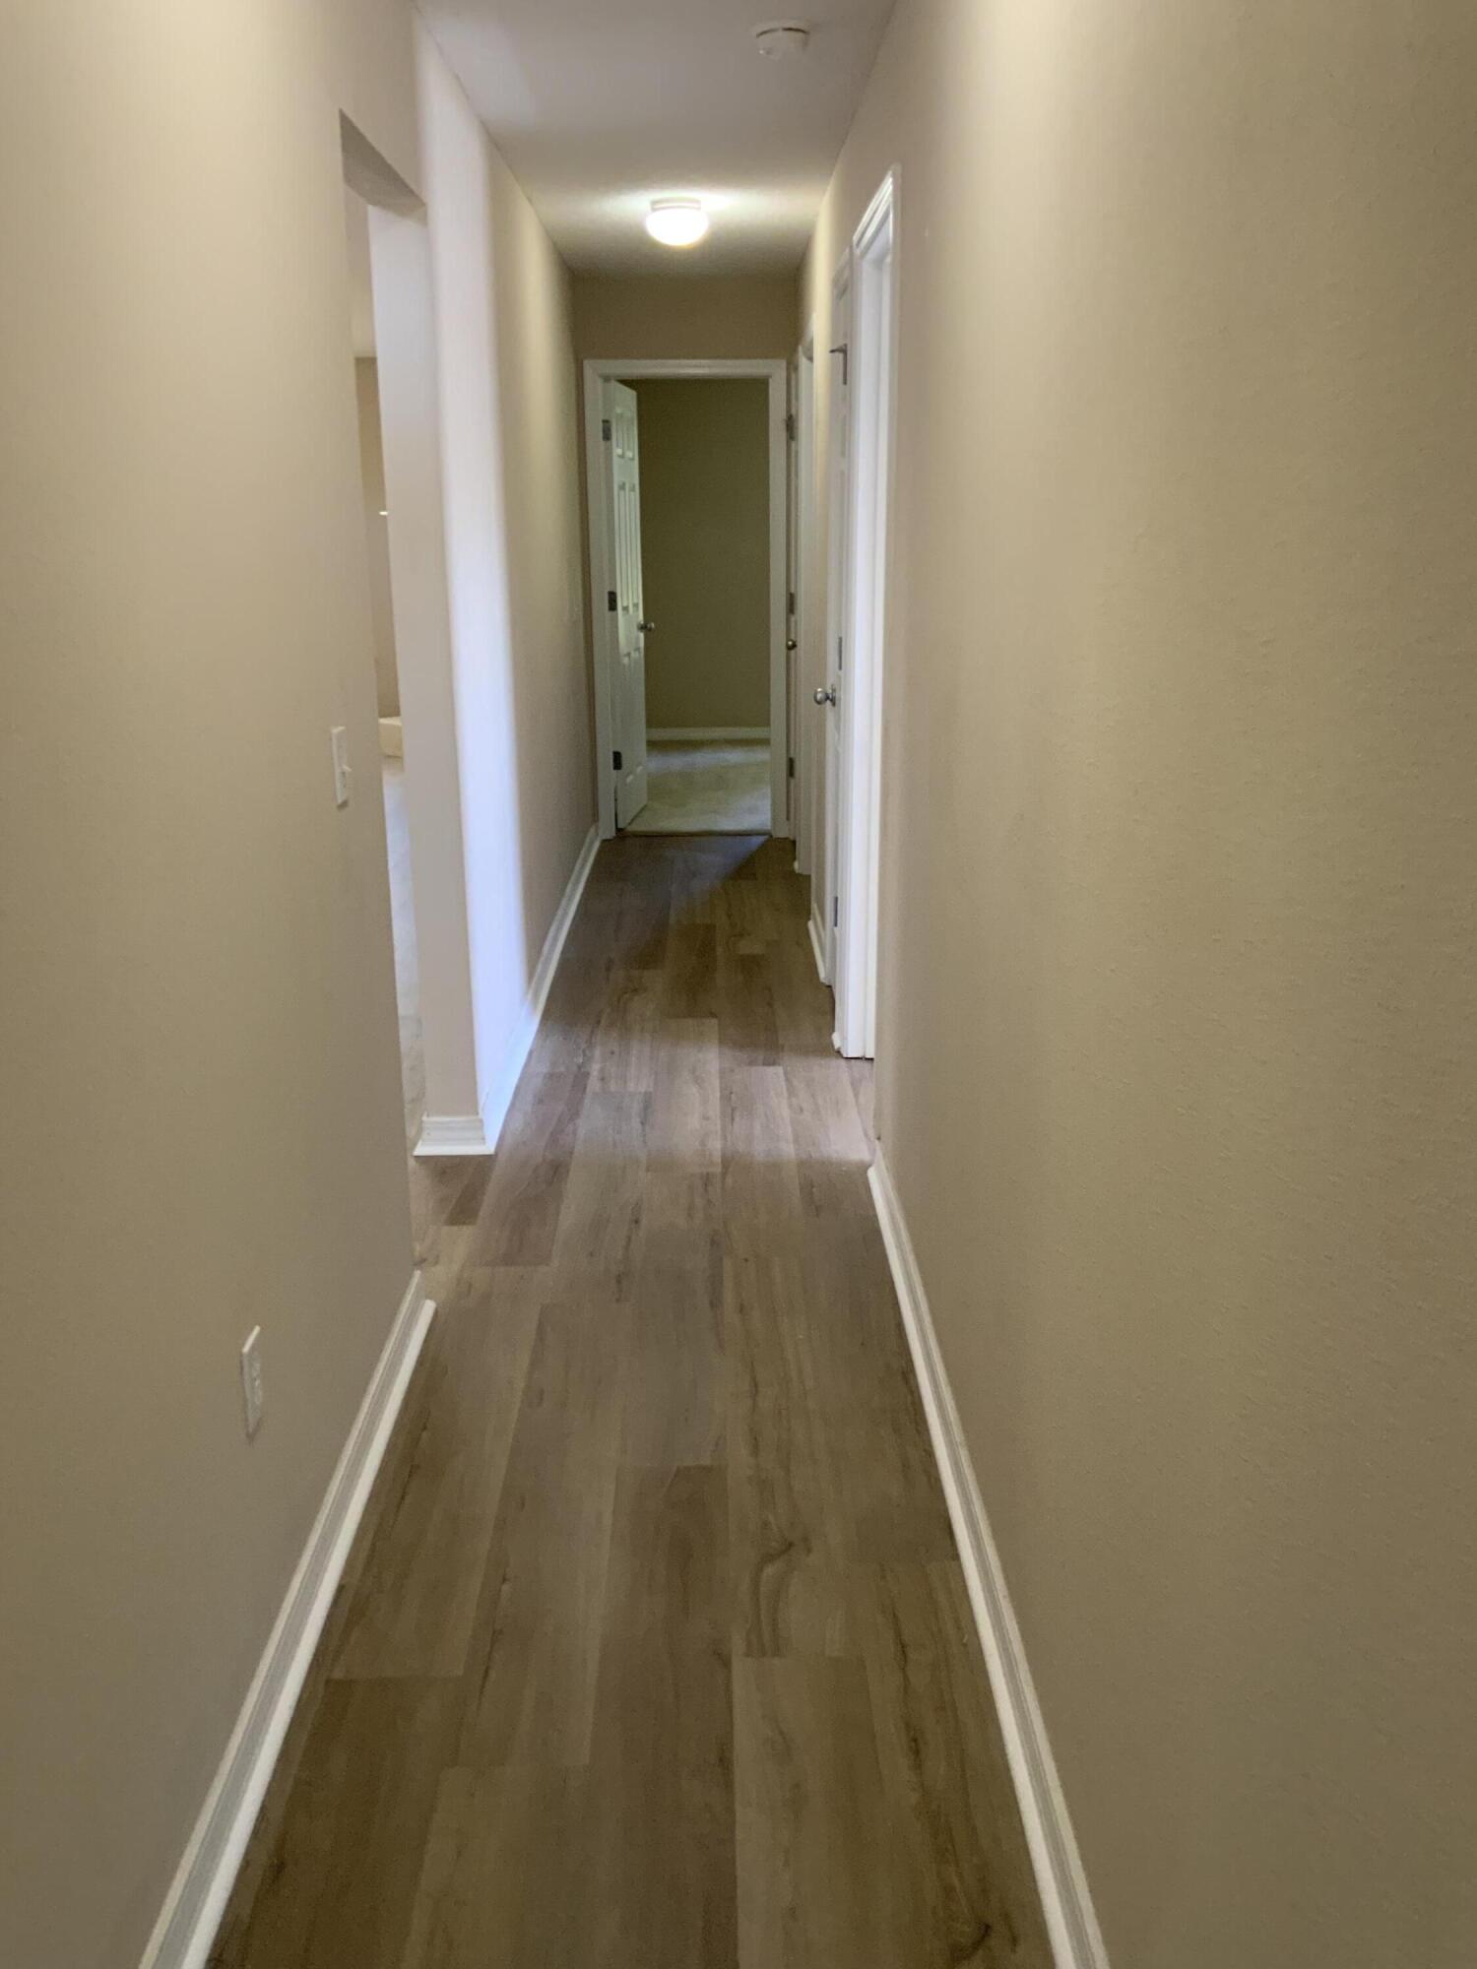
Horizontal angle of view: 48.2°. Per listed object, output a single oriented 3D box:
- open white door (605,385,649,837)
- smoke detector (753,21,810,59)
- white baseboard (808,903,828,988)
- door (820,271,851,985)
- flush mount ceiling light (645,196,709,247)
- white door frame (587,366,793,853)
[{"bbox_3d":[-0.526,-1.826,7.968,0.038,2.030,0.750,1,16,5],"label":"open white door"},{"bbox_3d":[0.087,-1.992,3.478,0.125,0.045,0.125,0,16,-1],"label":"smoke detector"},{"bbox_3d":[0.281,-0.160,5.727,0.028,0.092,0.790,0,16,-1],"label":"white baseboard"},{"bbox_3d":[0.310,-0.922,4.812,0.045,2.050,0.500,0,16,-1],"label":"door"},{"bbox_3d":[-0.202,-2.496,5.409,0.205,0.136,0.205,0,16,-1],"label":"flush mount ceiling light"},{"bbox_3d":[-0.220,-1.718,7.515,0.880,2.106,0.130,0,16,-1],"label":"white door frame"}]

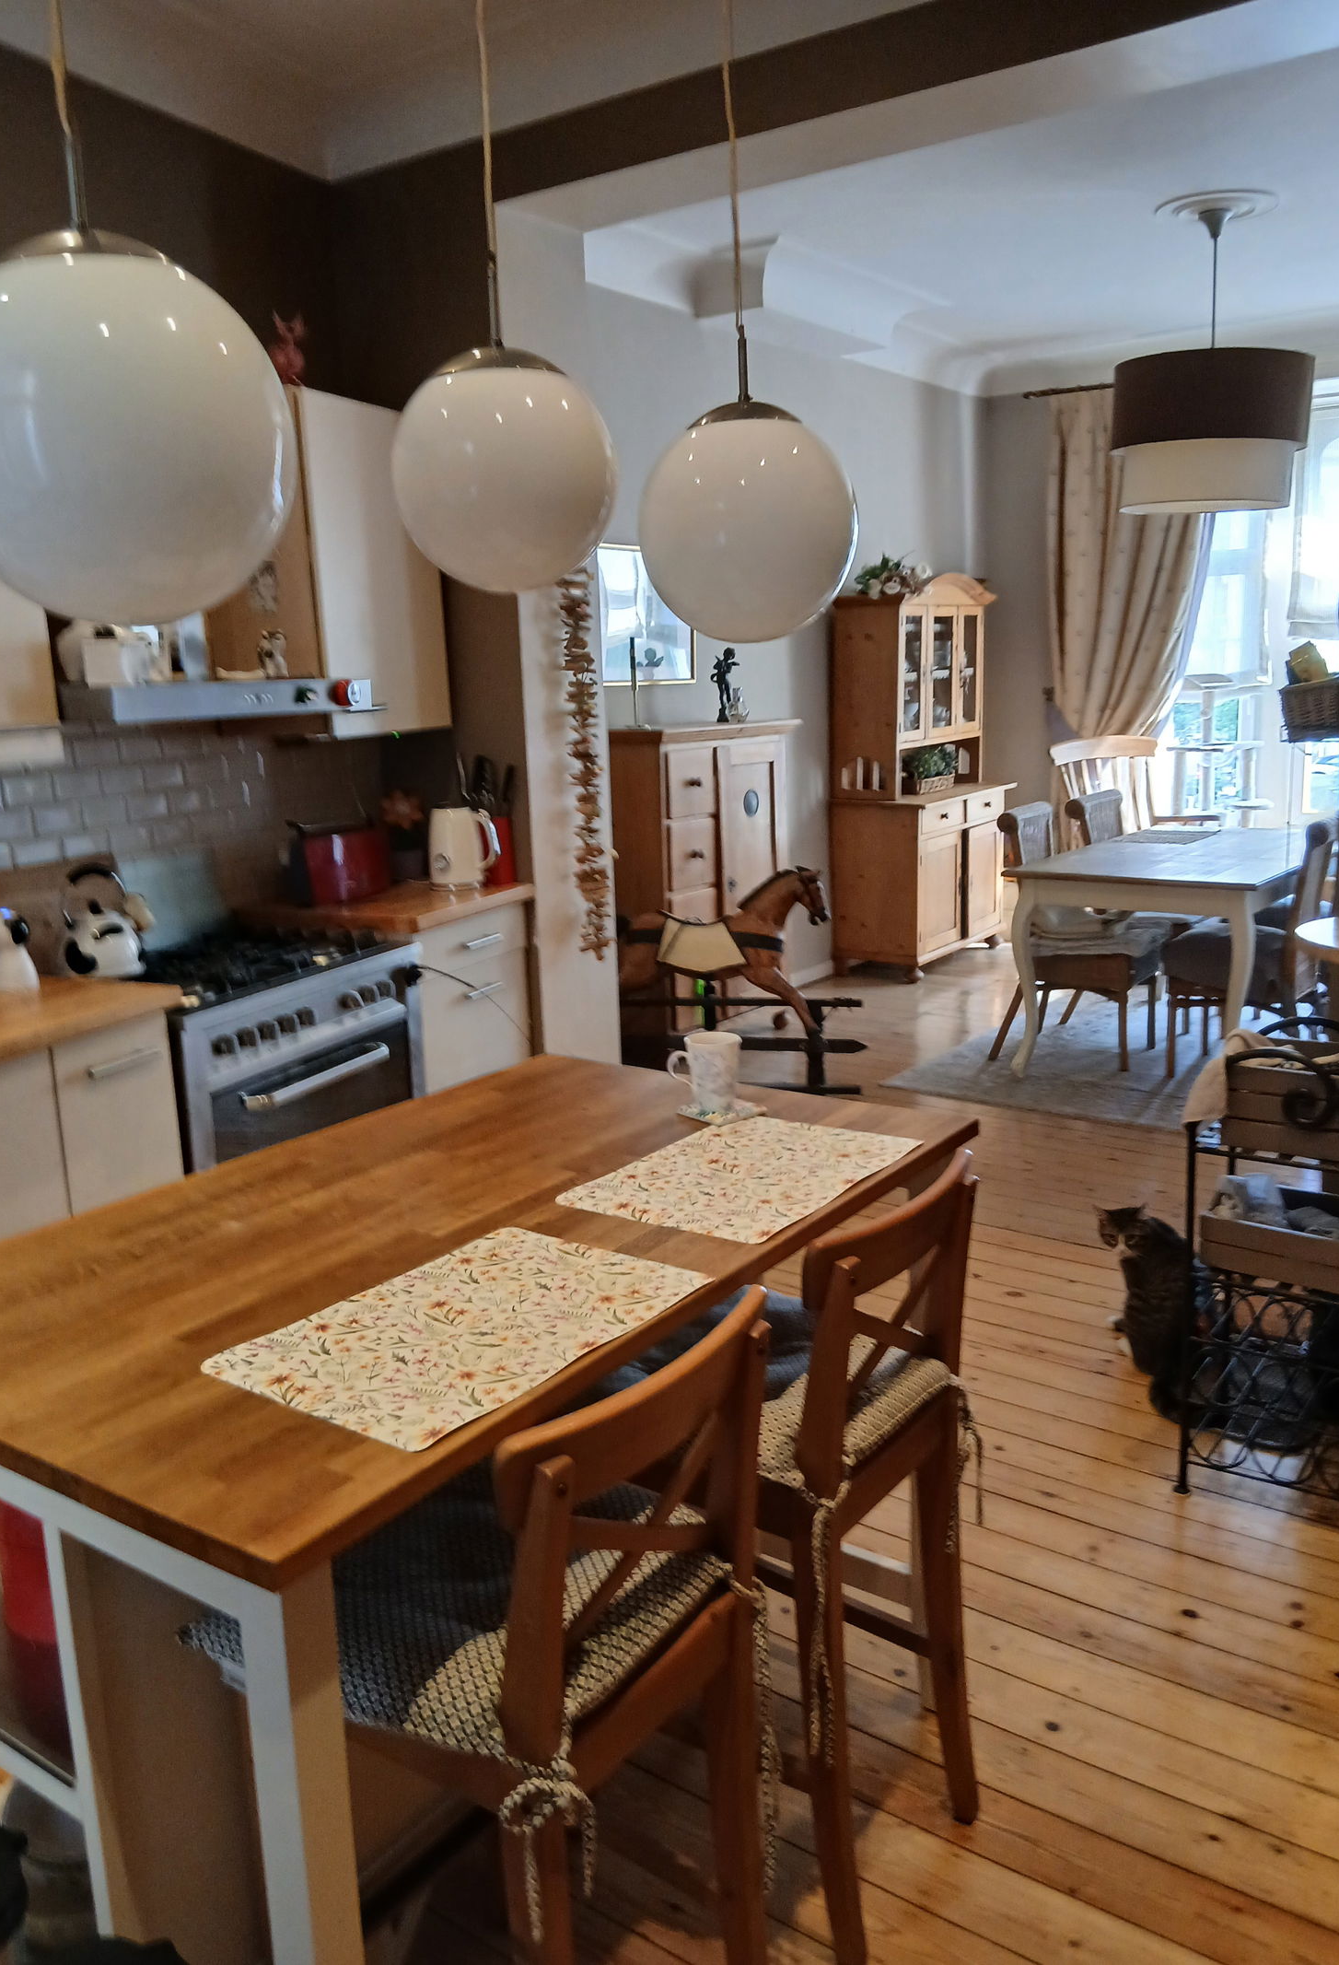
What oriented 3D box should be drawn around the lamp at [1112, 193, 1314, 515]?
[{"bbox_3d":[1.989,-2.269,5.403,0.690,1.060,0.690,6,14,35],"label":"lamp"}]

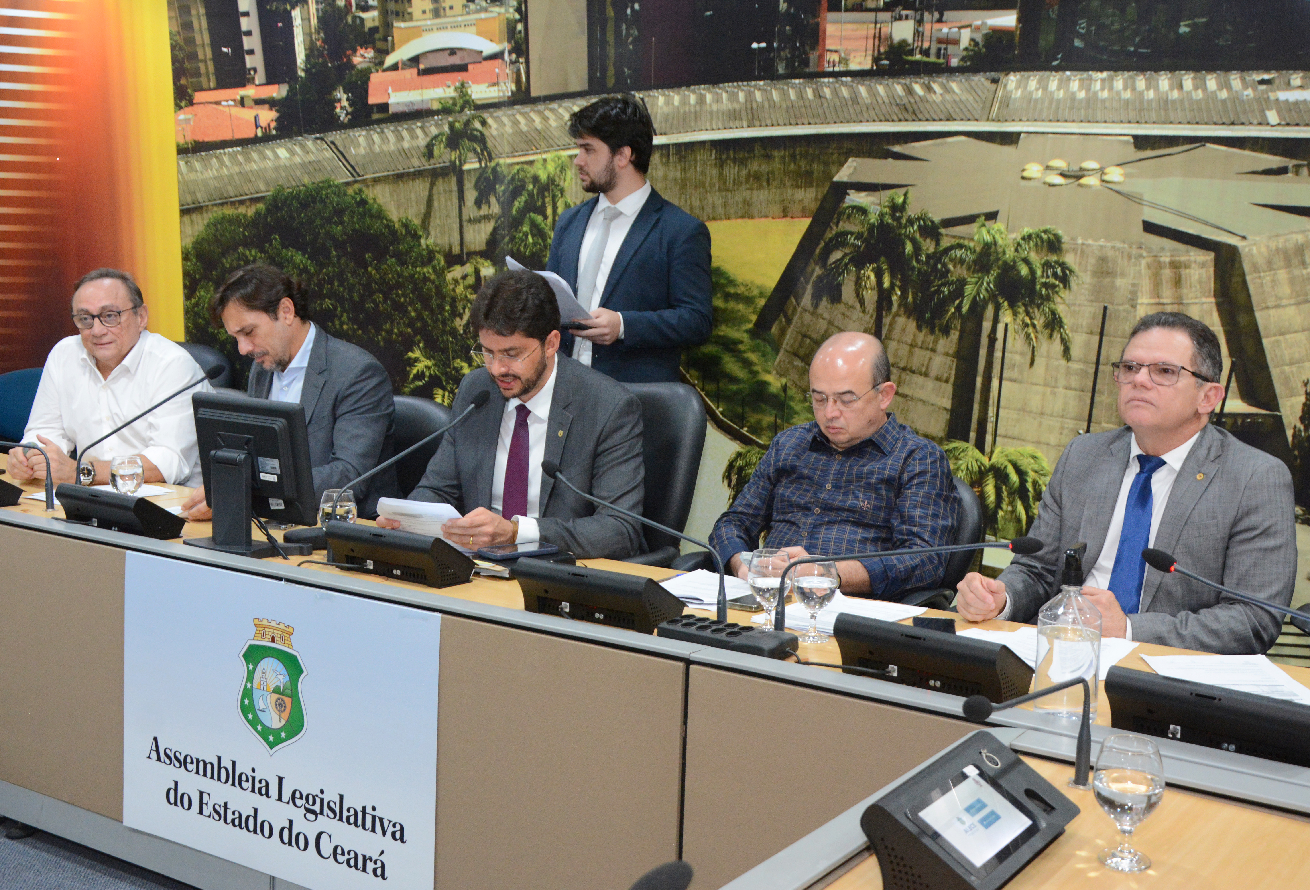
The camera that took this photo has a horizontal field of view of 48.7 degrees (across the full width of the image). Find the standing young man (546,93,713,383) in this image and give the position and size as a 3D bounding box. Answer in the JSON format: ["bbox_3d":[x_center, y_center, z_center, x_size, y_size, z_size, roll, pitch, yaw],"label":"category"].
[{"bbox_3d":[-0.104,0.006,3.700,0.520,1.790,0.380,6,7,32],"label":"standing young man"}]

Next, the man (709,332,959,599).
[{"bbox_3d":[0.322,0.395,2.915,0.530,1.225,0.700,6,7,32],"label":"man"}]

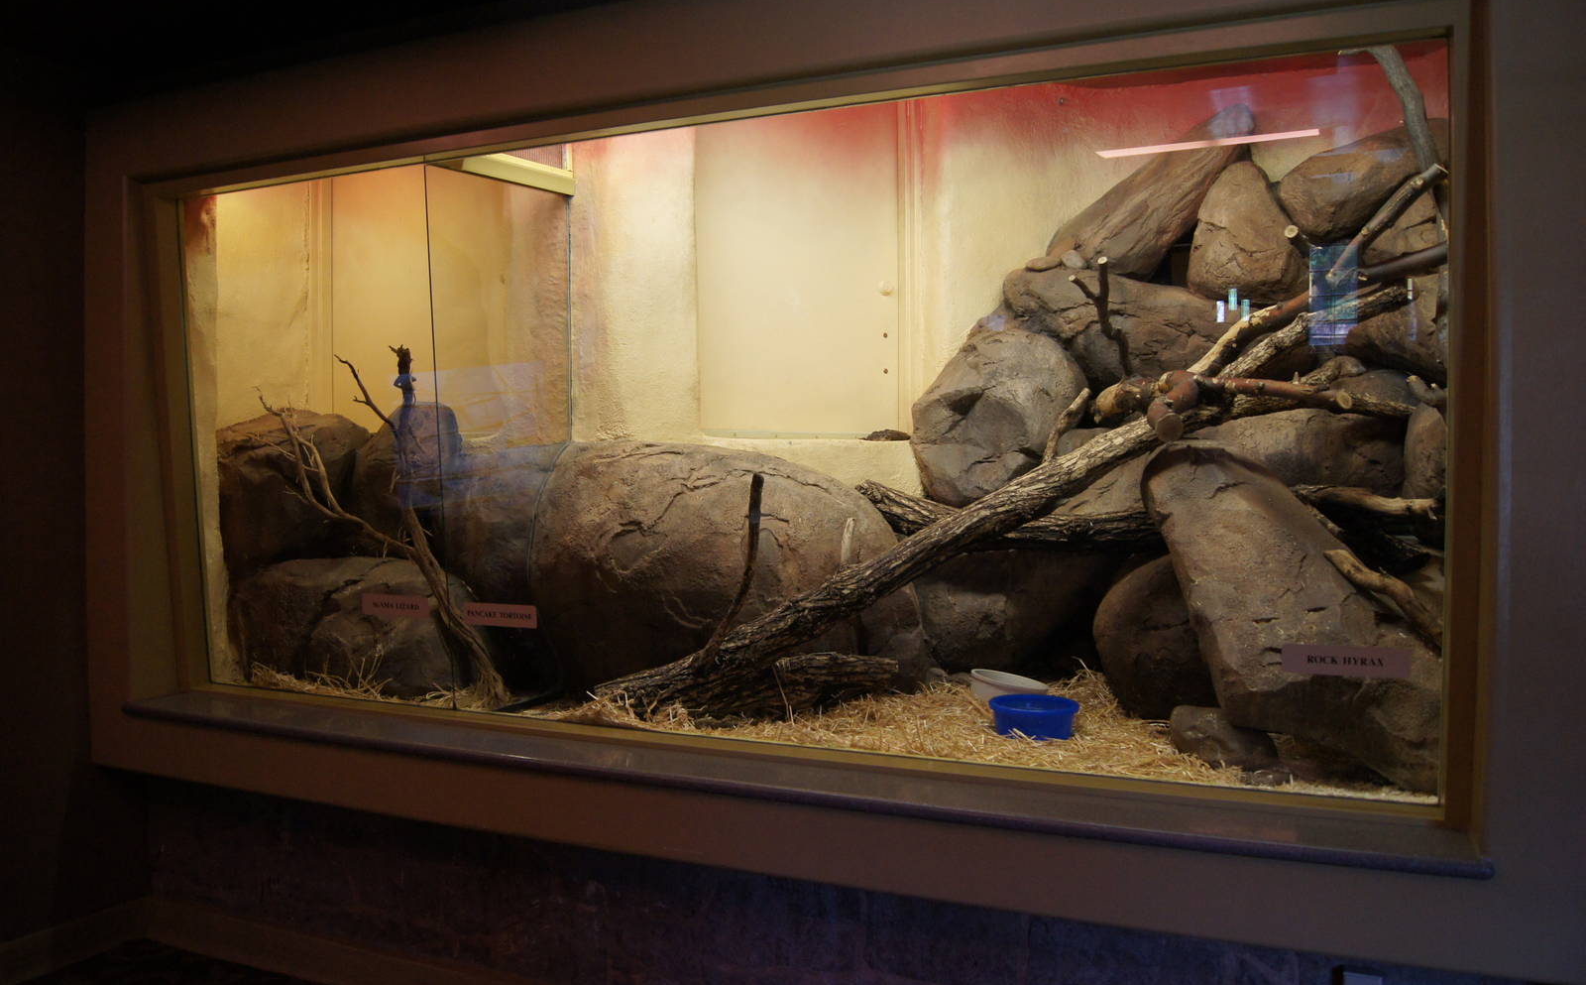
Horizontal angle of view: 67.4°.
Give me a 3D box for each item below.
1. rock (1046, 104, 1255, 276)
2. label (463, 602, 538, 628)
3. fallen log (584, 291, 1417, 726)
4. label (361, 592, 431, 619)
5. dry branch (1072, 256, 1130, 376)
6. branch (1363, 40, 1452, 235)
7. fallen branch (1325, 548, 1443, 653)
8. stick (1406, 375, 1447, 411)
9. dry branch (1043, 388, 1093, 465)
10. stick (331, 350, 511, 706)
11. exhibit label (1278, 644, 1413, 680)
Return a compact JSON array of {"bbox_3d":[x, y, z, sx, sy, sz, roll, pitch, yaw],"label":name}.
[{"bbox_3d":[1.107,-0.888,3.528,0.270,0.692,0.230,43,-2,17],"label":"rock"},{"bbox_3d":[-0.829,0.348,3.372,0.254,0.063,0.005,1,5,24],"label":"label"},{"bbox_3d":[0.452,-0.049,3.263,2.414,0.440,0.280,-29,-10,11],"label":"fallen log"},{"bbox_3d":[-1.174,0.338,3.521,0.252,0.063,0.005,1,5,24],"label":"label"},{"bbox_3d":[0.826,-0.471,3.178,0.165,0.315,0.080,1,1,24],"label":"dry branch"},{"bbox_3d":[1.492,-0.838,2.827,0.100,0.561,0.090,-19,6,23],"label":"branch"},{"bbox_3d":[1.336,0.237,2.622,0.080,0.090,0.422,25,19,-37],"label":"fallen branch"},{"bbox_3d":[1.553,-0.237,2.865,0.180,0.100,0.090,1,1,24],"label":"stick"},{"bbox_3d":[0.727,-0.178,3.138,0.060,0.213,0.060,29,18,20],"label":"dry branch"},{"bbox_3d":[-1.224,0.097,3.862,0.220,1.331,0.170,-35,-15,20],"label":"stick"},{"bbox_3d":[1.164,0.355,2.503,0.249,0.063,0.005,1,5,24],"label":"exhibit label"}]

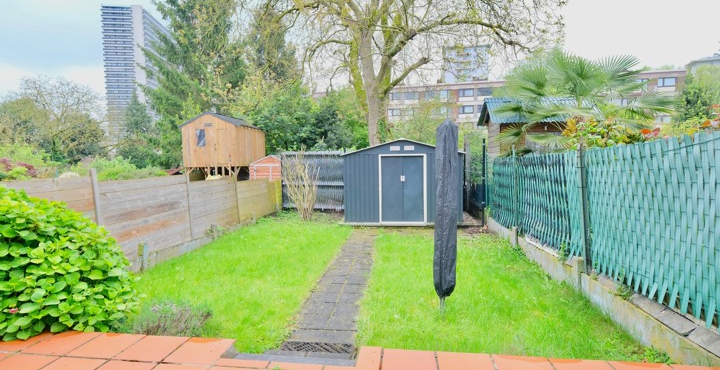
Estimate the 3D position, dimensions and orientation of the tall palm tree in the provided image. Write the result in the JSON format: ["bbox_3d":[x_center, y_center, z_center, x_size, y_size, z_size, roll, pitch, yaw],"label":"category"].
[{"bbox_3d":[4.345,-0.801,6.700,2.850,3.500,2.750,0,3,7],"label":"tall palm tree"}]

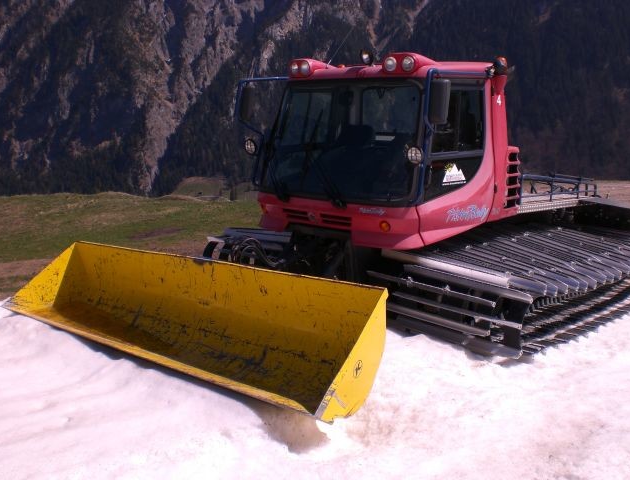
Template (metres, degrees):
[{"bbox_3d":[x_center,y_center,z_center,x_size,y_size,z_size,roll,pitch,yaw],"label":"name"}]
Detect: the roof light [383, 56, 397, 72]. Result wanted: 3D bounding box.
[{"bbox_3d":[0.712,-1.614,6.467,0.128,0.140,0.085,8,13,40],"label":"roof light"}]

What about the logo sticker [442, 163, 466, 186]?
[{"bbox_3d":[1.305,-0.617,6.618,0.390,0.220,0.010,-9,13,-42],"label":"logo sticker"}]

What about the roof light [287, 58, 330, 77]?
[{"bbox_3d":[-0.059,-1.774,7.294,0.360,0.190,0.300,8,13,40],"label":"roof light"}]

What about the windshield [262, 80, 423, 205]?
[{"bbox_3d":[0.217,-0.979,6.806,1.880,1.130,0.200,8,0,40],"label":"windshield"}]

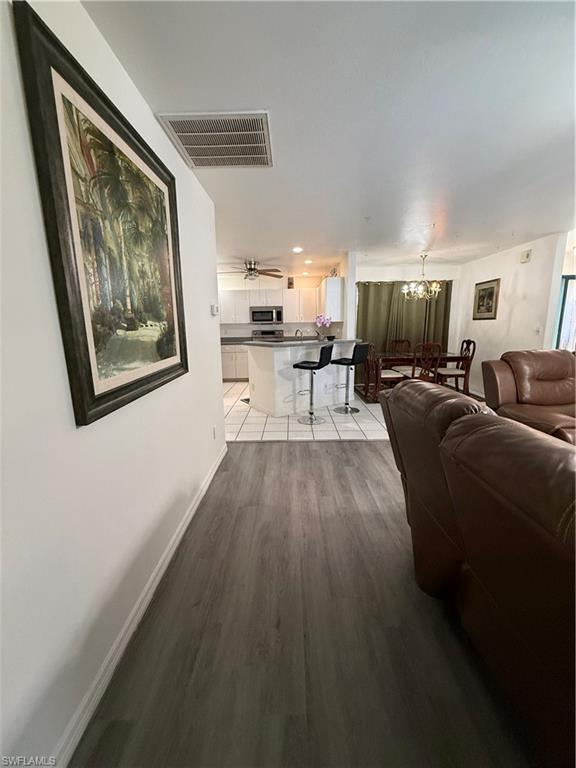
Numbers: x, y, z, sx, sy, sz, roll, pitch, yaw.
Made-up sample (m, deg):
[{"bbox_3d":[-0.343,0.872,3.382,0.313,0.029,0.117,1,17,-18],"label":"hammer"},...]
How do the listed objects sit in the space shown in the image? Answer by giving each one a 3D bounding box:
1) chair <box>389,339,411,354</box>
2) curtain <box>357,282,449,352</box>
[{"bbox_3d":[2.226,-0.335,5.939,0.500,0.980,0.570,-1,11,1],"label":"chair"},{"bbox_3d":[2.425,-1.086,6.638,1.960,2.102,0.130,0,11,1],"label":"curtain"}]

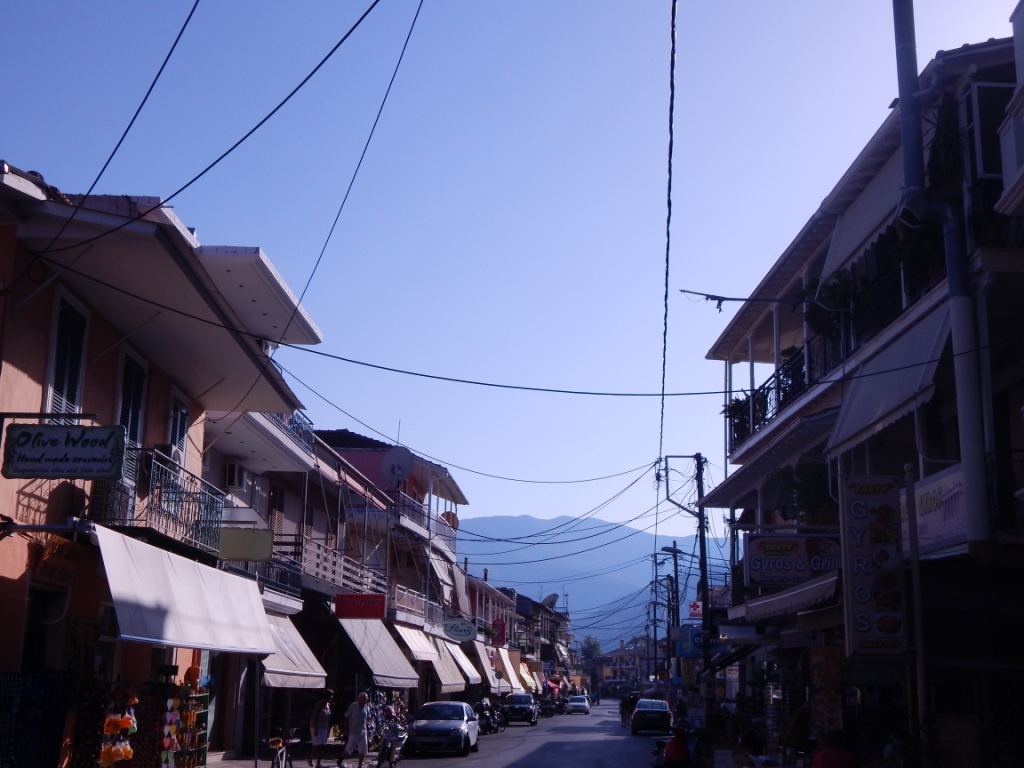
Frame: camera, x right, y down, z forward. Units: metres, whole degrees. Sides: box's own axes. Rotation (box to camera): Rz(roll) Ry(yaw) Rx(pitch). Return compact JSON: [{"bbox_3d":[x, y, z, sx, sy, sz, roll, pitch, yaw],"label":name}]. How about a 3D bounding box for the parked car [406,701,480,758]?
[{"bbox_3d":[-1.949,9.904,36.566,1.680,1.460,3.950,-1,-14,3],"label":"parked car"}]

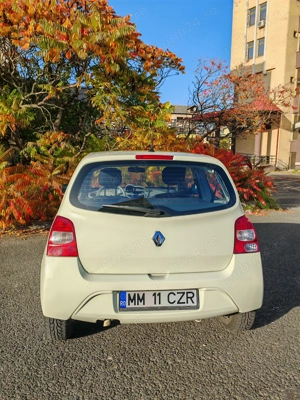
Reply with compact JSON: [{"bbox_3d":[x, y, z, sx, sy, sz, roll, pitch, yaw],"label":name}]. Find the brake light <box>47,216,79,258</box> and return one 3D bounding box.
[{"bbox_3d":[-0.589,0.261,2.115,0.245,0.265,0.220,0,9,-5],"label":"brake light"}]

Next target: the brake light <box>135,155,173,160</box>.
[{"bbox_3d":[0.038,-0.299,2.220,0.255,0.032,0.040,0,9,-5],"label":"brake light"}]

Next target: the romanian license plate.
[{"bbox_3d":[0.059,0.653,2.053,0.520,0.113,0.020,0,9,-5],"label":"romanian license plate"}]

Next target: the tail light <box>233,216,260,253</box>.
[{"bbox_3d":[0.682,0.251,2.223,0.245,0.265,0.220,0,9,-5],"label":"tail light"}]

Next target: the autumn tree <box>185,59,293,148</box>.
[{"bbox_3d":[3.389,-2.977,12.387,3.900,4.840,3.600,0,9,-5],"label":"autumn tree"}]

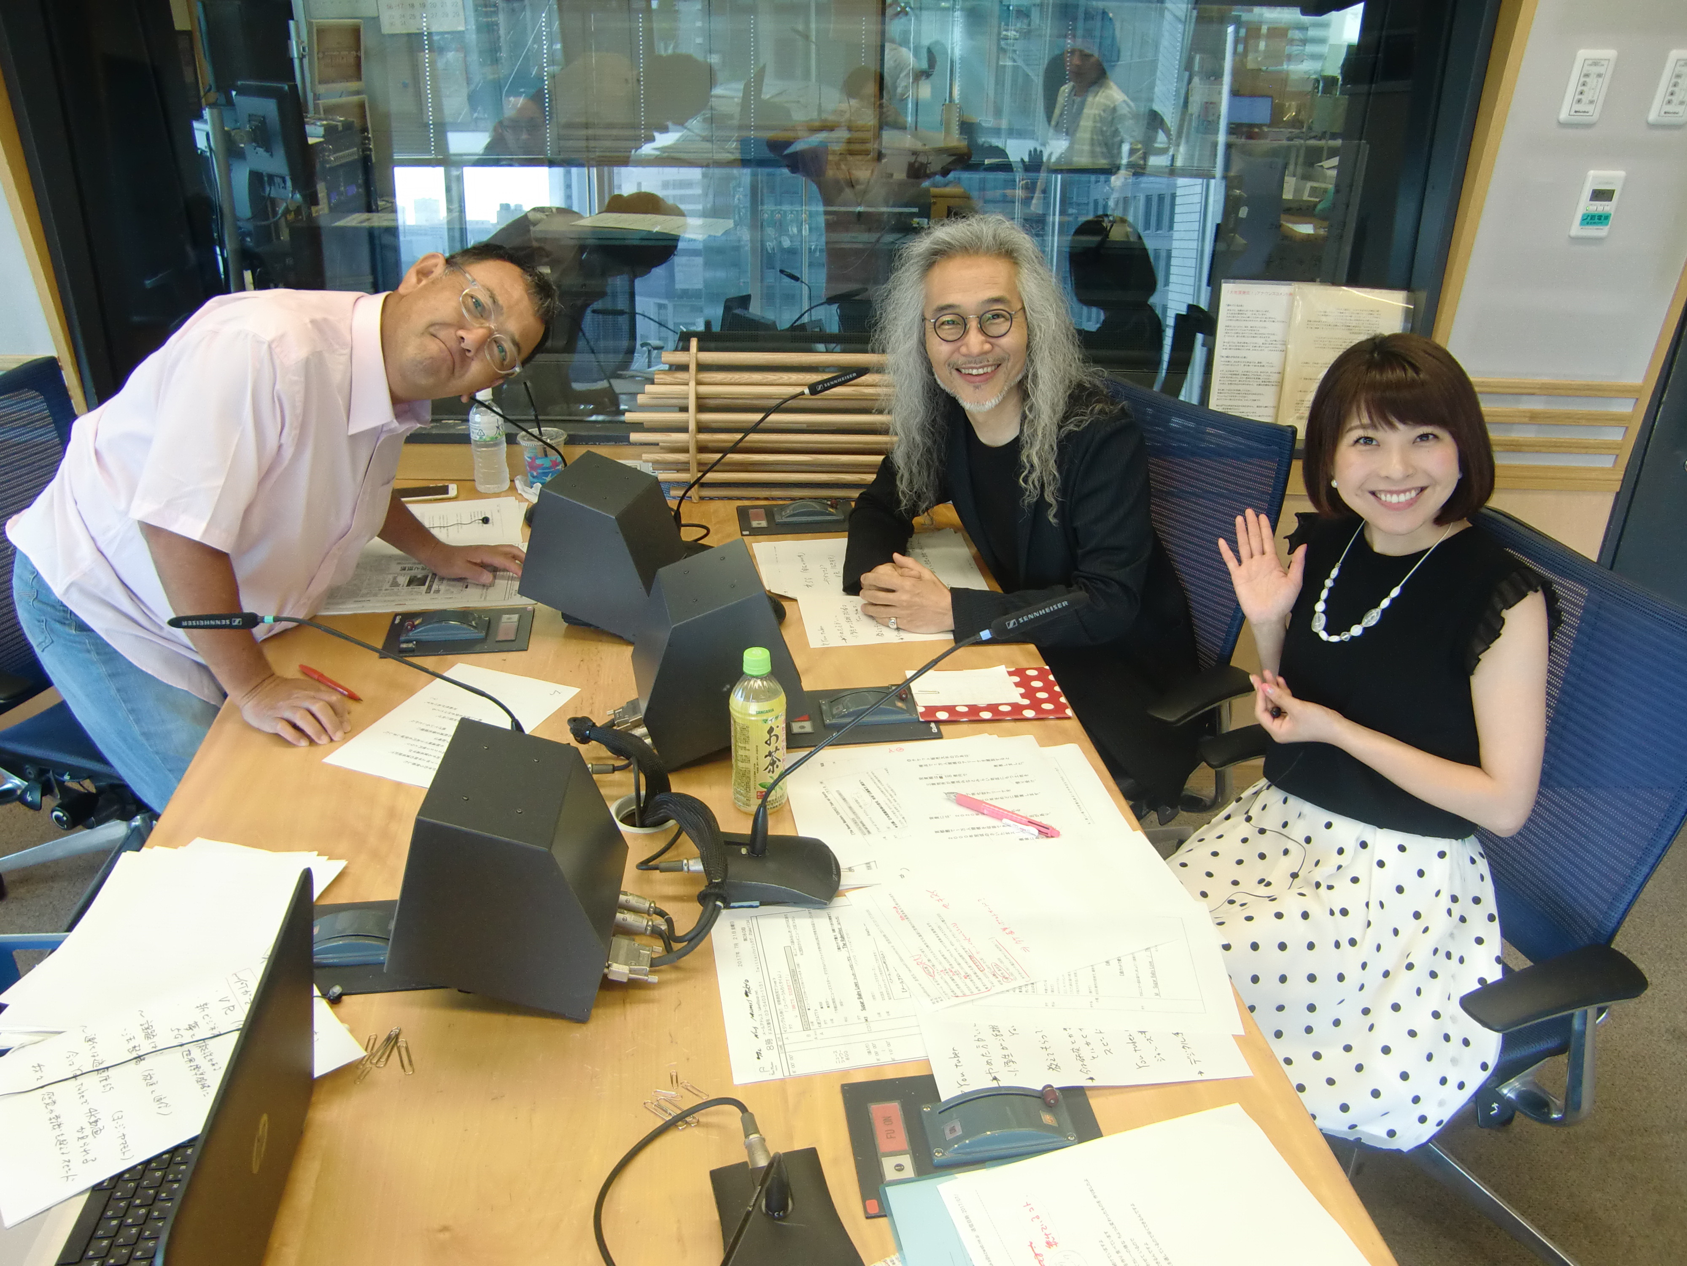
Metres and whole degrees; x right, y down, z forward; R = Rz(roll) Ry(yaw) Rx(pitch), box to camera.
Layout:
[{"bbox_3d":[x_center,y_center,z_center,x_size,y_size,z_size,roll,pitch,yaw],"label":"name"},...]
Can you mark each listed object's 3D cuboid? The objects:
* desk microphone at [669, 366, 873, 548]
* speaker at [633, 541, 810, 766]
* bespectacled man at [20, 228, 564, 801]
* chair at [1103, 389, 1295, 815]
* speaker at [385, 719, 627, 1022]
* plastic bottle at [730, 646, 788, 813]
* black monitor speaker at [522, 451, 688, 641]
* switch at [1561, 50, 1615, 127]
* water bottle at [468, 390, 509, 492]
[{"bbox_3d":[-0.148,-0.282,2.332,0.385,0.330,0.100,-1,26,-3],"label":"desk microphone"},{"bbox_3d":[-0.178,0.027,1.792,0.202,0.203,0.177,-18,29,-6],"label":"speaker"},{"bbox_3d":[-0.807,0.072,2.127,0.840,1.305,0.700,4,26,7],"label":"bespectacled man"},{"bbox_3d":[0.442,0.107,2.422,0.610,1.000,0.640,-18,31,-33],"label":"chair"},{"bbox_3d":[-0.323,0.234,1.364,0.202,0.203,0.177,12,25,-8],"label":"speaker"},{"bbox_3d":[-0.103,0.115,1.664,0.068,0.205,0.068,0,26,0],"label":"plastic bottle"},{"bbox_3d":[-0.363,-0.135,2.122,0.202,0.203,0.177,19,28,5],"label":"black monitor speaker"},{"bbox_3d":[1.319,-0.965,2.416,0.070,0.120,0.012,2,32,3],"label":"switch"},{"bbox_3d":[-0.697,-0.382,2.670,0.067,0.205,0.067,0,26,0],"label":"water bottle"}]

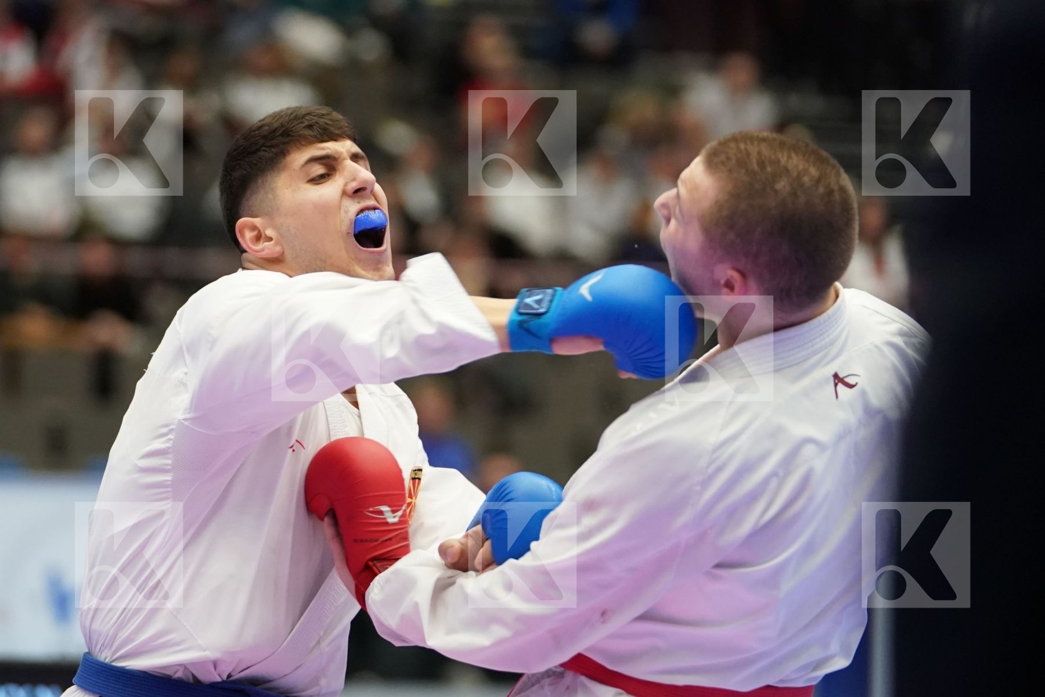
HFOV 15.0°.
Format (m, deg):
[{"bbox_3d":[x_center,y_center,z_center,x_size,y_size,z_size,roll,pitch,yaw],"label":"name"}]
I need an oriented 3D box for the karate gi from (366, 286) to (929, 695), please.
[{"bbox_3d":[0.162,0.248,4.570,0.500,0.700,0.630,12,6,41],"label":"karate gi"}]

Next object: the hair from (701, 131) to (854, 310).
[{"bbox_3d":[0.293,-0.144,4.550,0.192,0.205,0.168,25,30,35],"label":"hair"}]

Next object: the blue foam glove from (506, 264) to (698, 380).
[{"bbox_3d":[0.092,-0.030,4.560,0.212,0.132,0.120,-2,12,-8],"label":"blue foam glove"}]

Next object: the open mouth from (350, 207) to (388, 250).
[{"bbox_3d":[-0.175,-0.137,4.559,0.052,0.051,0.030,-9,-8,-40],"label":"open mouth"}]

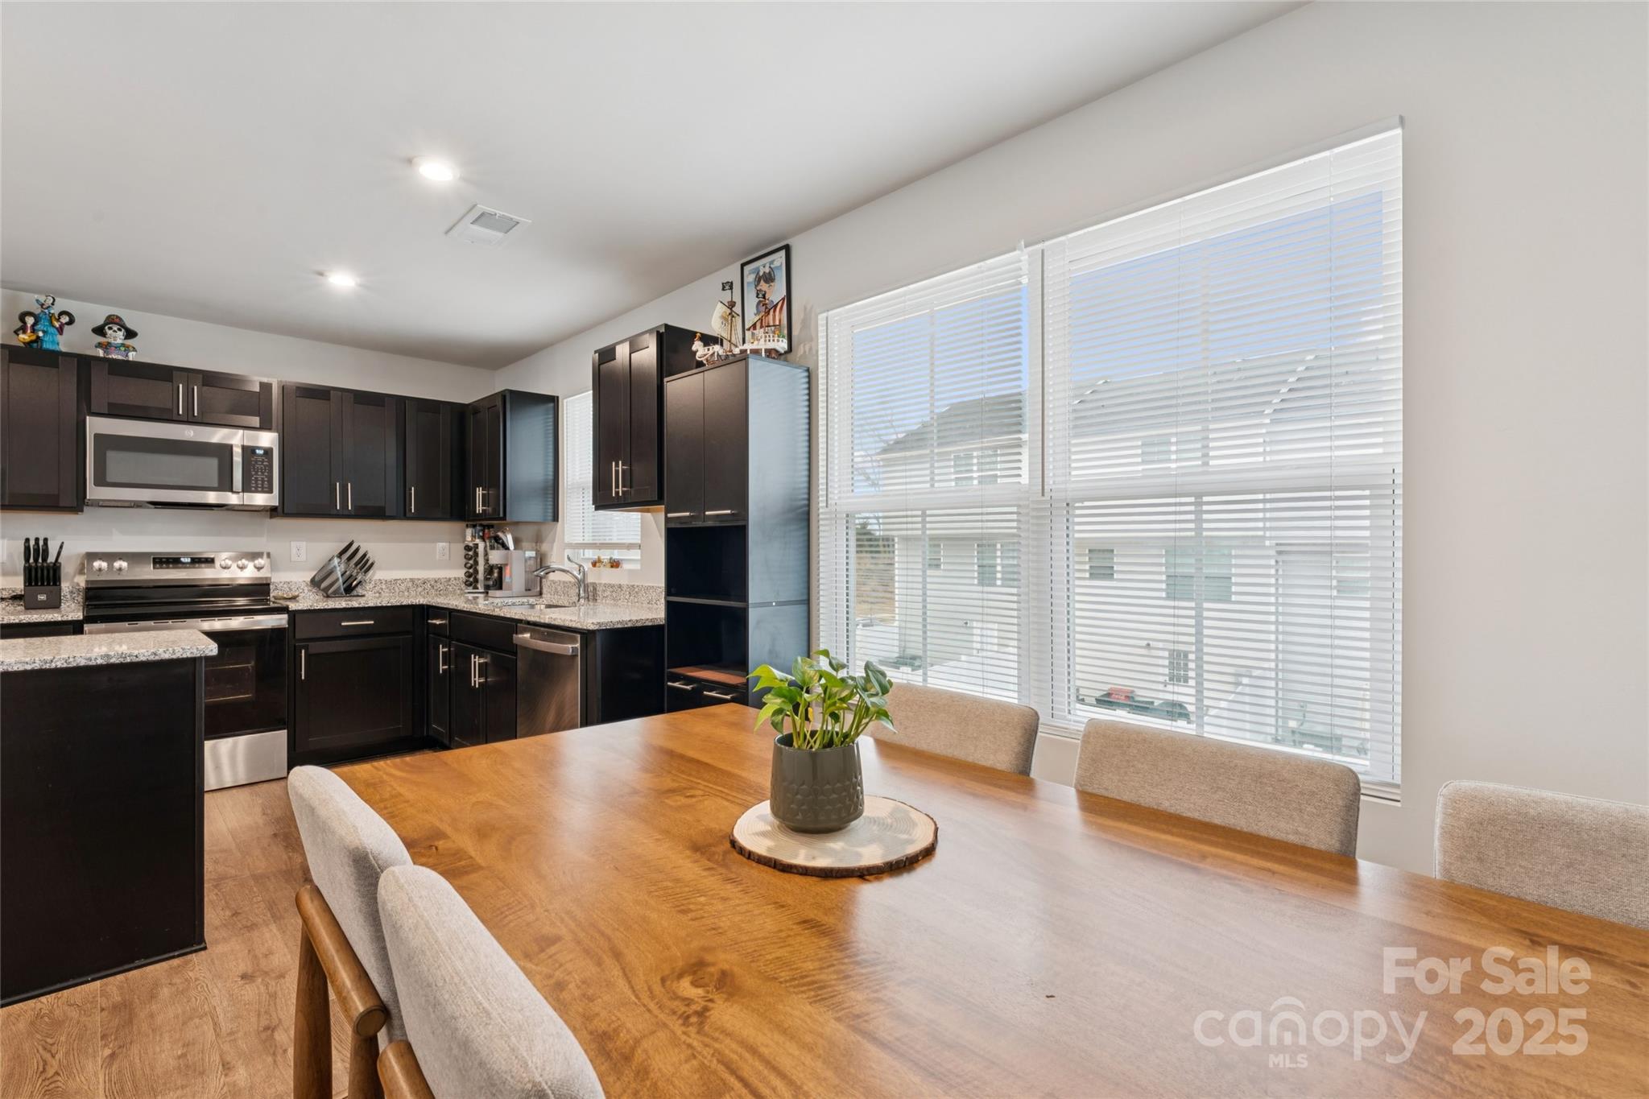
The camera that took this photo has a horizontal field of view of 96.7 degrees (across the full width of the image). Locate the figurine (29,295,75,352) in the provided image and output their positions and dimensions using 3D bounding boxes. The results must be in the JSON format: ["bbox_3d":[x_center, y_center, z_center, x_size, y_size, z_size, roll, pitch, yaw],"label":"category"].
[{"bbox_3d":[-3.776,-1.088,3.584,0.152,0.280,0.130,0,0,-38],"label":"figurine"}]

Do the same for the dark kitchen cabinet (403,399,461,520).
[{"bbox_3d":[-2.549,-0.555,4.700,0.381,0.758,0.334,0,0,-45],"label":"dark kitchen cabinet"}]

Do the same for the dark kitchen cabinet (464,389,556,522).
[{"bbox_3d":[-2.010,-0.566,4.660,0.324,0.768,0.685,0,0,-45],"label":"dark kitchen cabinet"}]

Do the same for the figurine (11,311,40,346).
[{"bbox_3d":[-3.820,-1.042,3.506,0.100,0.182,0.094,0,0,31],"label":"figurine"}]

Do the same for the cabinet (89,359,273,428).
[{"bbox_3d":[-3.388,-0.779,3.868,0.753,0.306,0.334,0,0,-45],"label":"cabinet"}]

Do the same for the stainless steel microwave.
[{"bbox_3d":[-3.403,-0.438,3.909,0.754,0.406,0.405,0,0,-45],"label":"stainless steel microwave"}]

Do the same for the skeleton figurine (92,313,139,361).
[{"bbox_3d":[-3.611,-1.064,3.734,0.175,0.230,0.150,0,0,-45],"label":"skeleton figurine"}]

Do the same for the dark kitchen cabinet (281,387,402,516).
[{"bbox_3d":[-2.941,-0.567,4.421,0.620,0.766,0.325,0,0,-45],"label":"dark kitchen cabinet"}]

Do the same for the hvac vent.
[{"bbox_3d":[-1.312,-1.258,2.859,0.204,0.020,0.350,0,0,-45],"label":"hvac vent"}]

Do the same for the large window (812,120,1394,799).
[{"bbox_3d":[0.642,-0.198,2.248,0.100,1.443,1.800,0,0,-45],"label":"large window"}]

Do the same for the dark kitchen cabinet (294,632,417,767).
[{"bbox_3d":[-2.825,0.820,4.317,0.606,0.685,0.620,0,0,-45],"label":"dark kitchen cabinet"}]

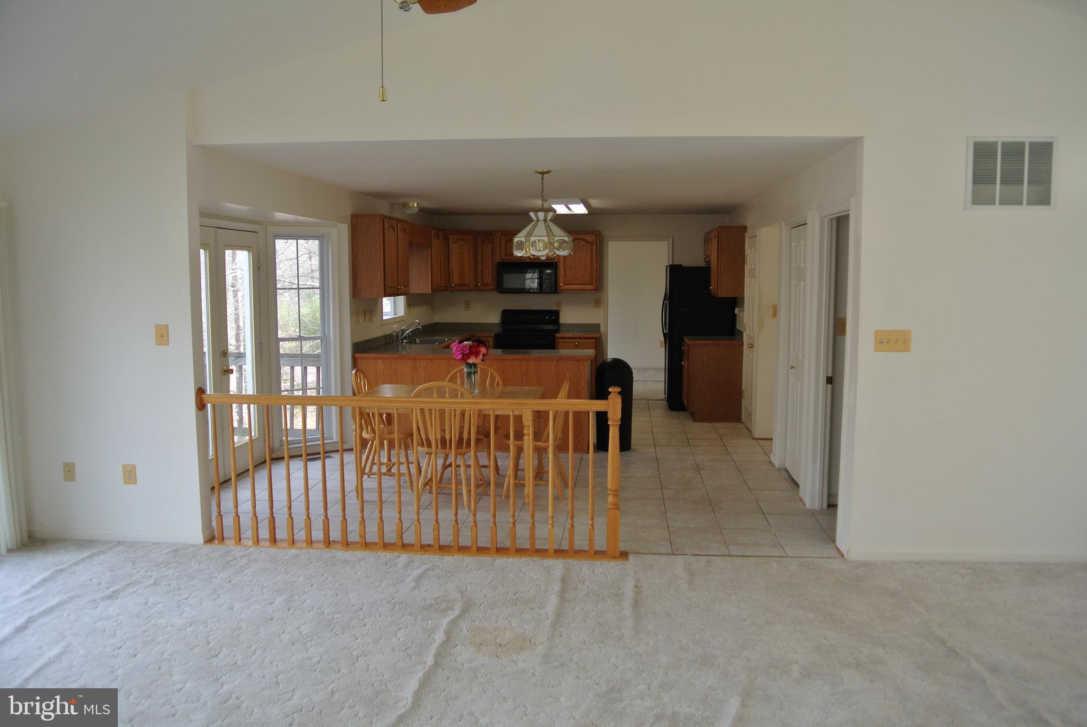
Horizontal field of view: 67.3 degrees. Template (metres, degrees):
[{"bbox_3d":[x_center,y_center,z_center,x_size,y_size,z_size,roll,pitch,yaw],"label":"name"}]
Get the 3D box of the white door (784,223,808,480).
[{"bbox_3d":[2.057,-0.076,6.561,0.040,2.030,0.900,1,6,6],"label":"white door"}]

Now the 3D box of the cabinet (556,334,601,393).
[{"bbox_3d":[0.454,0.061,10.373,0.515,0.910,0.620,1,6,6],"label":"cabinet"}]

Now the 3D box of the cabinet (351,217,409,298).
[{"bbox_3d":[-1.542,-1.007,7.789,0.325,0.760,0.820,1,6,6],"label":"cabinet"}]

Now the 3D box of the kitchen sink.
[{"bbox_3d":[-1.247,-0.145,8.861,0.530,0.190,0.800,1,6,6],"label":"kitchen sink"}]

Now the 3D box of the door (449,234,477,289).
[{"bbox_3d":[-1.036,-1.292,10.360,0.395,0.735,0.022,-5,8,-39],"label":"door"}]

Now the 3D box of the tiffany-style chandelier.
[{"bbox_3d":[0.001,-1.137,6.148,0.460,0.655,0.460,1,6,6],"label":"tiffany-style chandelier"}]

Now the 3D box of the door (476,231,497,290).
[{"bbox_3d":[-0.725,-1.292,10.330,0.260,0.730,0.025,1,6,6],"label":"door"}]

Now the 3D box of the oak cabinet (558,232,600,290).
[{"bbox_3d":[0.458,-1.287,10.373,0.515,0.760,0.335,1,6,6],"label":"oak cabinet"}]

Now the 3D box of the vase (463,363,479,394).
[{"bbox_3d":[-0.542,0.108,6.087,0.102,0.218,0.105,1,6,6],"label":"vase"}]

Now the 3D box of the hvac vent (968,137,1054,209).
[{"bbox_3d":[2.560,-1.043,4.471,0.458,0.389,0.025,1,6,6],"label":"hvac vent"}]

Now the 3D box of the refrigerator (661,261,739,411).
[{"bbox_3d":[1.892,-0.331,10.074,0.840,1.750,0.850,1,6,6],"label":"refrigerator"}]

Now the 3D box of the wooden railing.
[{"bbox_3d":[-0.819,0.631,4.948,2.640,1.020,0.120,1,6,6],"label":"wooden railing"}]

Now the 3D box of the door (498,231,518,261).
[{"bbox_3d":[-0.392,-1.492,10.432,0.345,0.345,0.022,1,6,6],"label":"door"}]

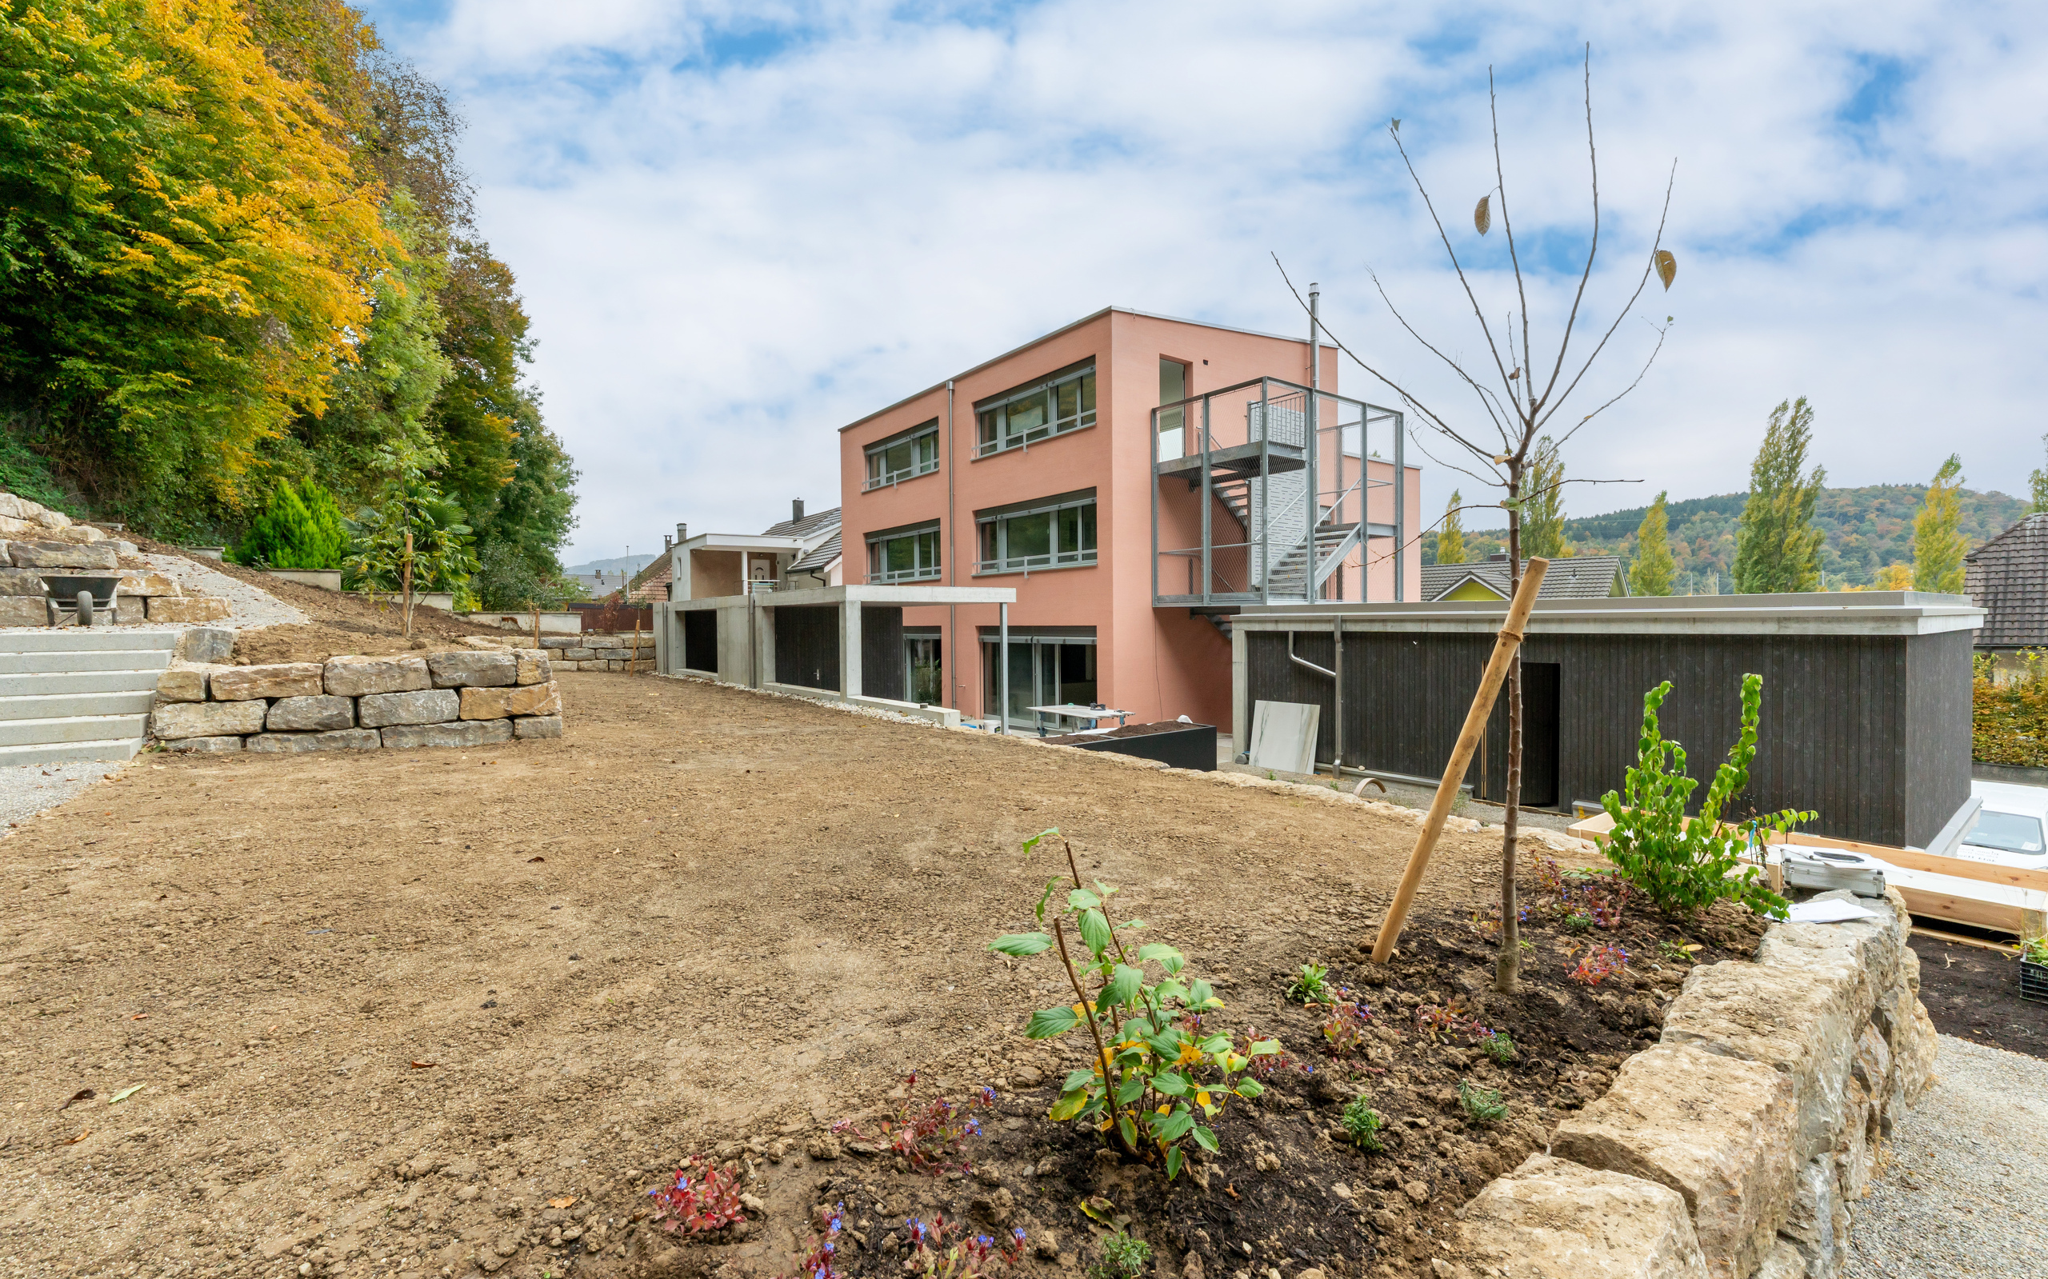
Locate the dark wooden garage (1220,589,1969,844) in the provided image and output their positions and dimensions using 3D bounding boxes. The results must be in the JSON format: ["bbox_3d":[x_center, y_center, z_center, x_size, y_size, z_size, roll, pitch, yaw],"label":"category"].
[{"bbox_3d":[9.250,0.817,13.900,4.800,2.860,9.200,-1,1,-39],"label":"dark wooden garage"}]

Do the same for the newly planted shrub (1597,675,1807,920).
[{"bbox_3d":[2.680,0.601,3.150,0.660,0.920,0.620,1,1,40],"label":"newly planted shrub"}]

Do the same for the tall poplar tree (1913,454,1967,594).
[{"bbox_3d":[64.400,-5.007,56.000,3.300,16.000,3.300,-1,2,-41],"label":"tall poplar tree"}]

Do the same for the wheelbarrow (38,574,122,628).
[{"bbox_3d":[-11.222,-0.467,9.500,1.400,0.630,0.650,1,2,41],"label":"wheelbarrow"}]

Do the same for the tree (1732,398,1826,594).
[{"bbox_3d":[49.200,-6.286,52.000,4.800,18.900,4.800,1,2,43],"label":"tree"}]

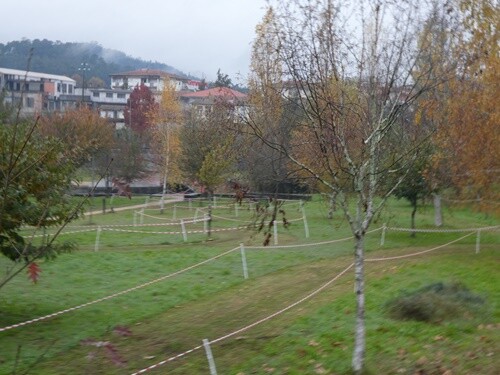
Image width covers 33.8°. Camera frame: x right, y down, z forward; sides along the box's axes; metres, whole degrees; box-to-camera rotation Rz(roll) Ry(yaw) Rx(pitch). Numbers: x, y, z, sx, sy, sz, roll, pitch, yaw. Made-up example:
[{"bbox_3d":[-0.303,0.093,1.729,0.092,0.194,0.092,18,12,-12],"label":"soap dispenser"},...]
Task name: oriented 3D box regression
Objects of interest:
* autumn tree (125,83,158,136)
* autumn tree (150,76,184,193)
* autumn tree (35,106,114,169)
[{"bbox_3d":[-12.920,-7.140,98.000,4.050,10.710,4.000,0,0,0],"label":"autumn tree"},{"bbox_3d":[-6.960,-3.650,69.000,2.930,11.310,2.900,0,0,0],"label":"autumn tree"},{"bbox_3d":[-13.140,-2.030,62.000,5.870,8.130,5.800,0,0,0],"label":"autumn tree"}]

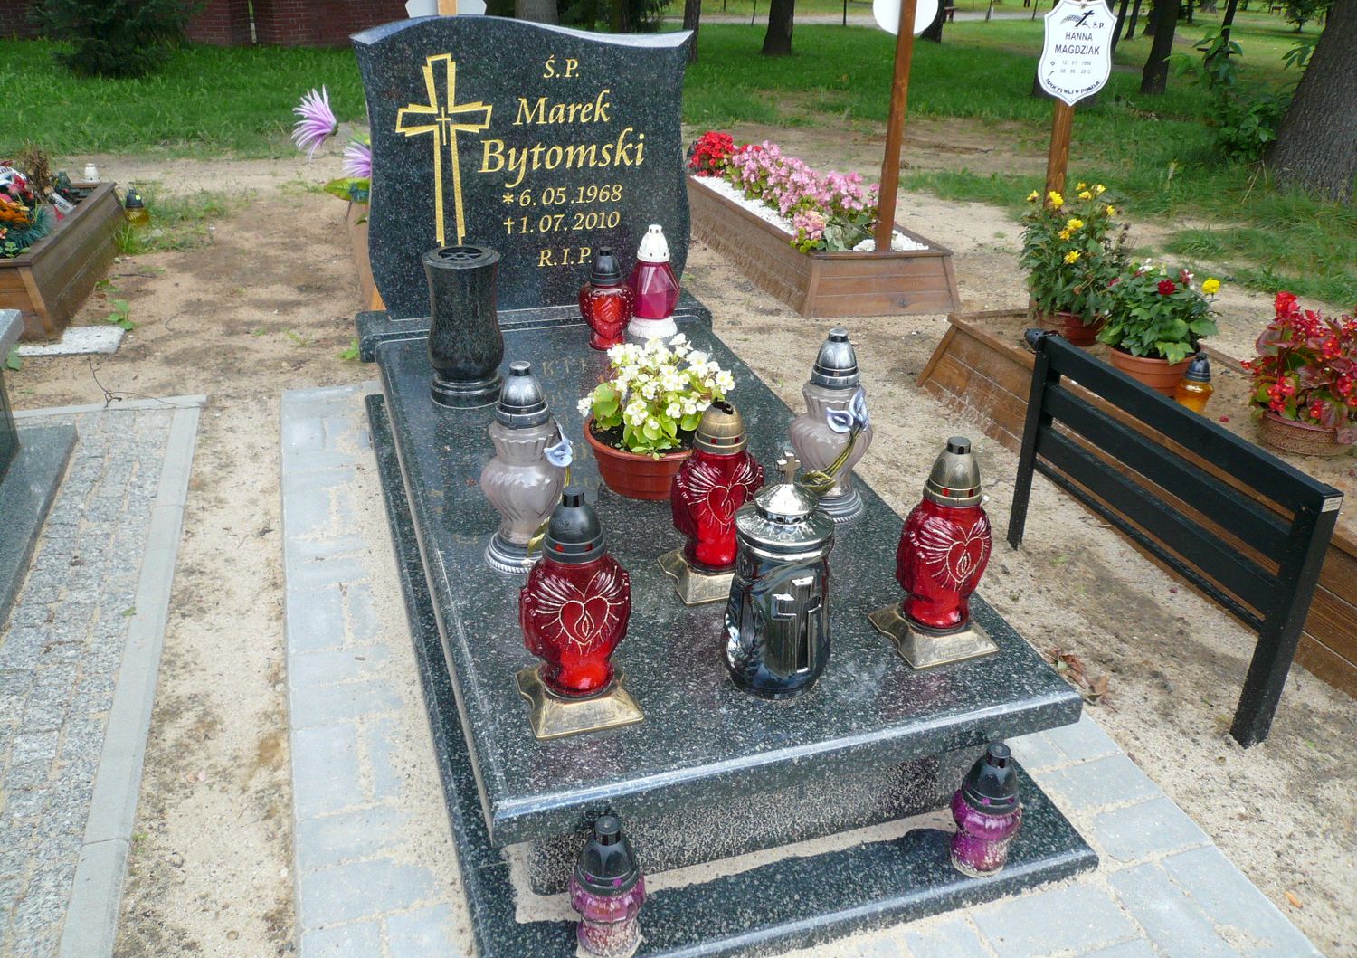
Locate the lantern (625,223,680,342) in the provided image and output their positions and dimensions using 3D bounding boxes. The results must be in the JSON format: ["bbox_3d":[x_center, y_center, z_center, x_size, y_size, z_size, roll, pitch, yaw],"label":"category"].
[{"bbox_3d":[-0.057,-0.479,2.641,0.130,0.265,0.120,-7,28,-17],"label":"lantern"}]

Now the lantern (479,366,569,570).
[{"bbox_3d":[-0.246,-0.023,1.710,0.138,0.327,0.136,2,27,-1],"label":"lantern"}]

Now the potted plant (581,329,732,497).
[{"bbox_3d":[-0.040,-0.112,1.984,0.275,0.250,0.265,2,27,-1],"label":"potted plant"}]

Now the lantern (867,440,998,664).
[{"bbox_3d":[0.383,0.089,1.553,0.146,0.313,0.146,-8,29,-20],"label":"lantern"}]

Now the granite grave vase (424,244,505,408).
[{"bbox_3d":[-0.452,-0.317,2.302,0.160,0.300,0.160,-7,28,-17],"label":"granite grave vase"}]

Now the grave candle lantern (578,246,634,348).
[{"bbox_3d":[-0.167,-0.431,2.579,0.137,0.229,0.105,-3,27,-11],"label":"grave candle lantern"}]

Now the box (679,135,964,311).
[{"bbox_3d":[0.451,-1.053,4.348,0.560,0.320,1.580,-6,28,-15],"label":"box"}]

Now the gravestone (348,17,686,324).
[{"bbox_3d":[-0.345,-0.744,2.644,0.800,0.678,0.075,-7,28,-17],"label":"gravestone"}]

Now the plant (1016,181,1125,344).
[{"bbox_3d":[1.092,-0.580,2.971,0.290,0.409,0.280,11,28,17],"label":"plant"}]

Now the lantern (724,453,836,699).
[{"bbox_3d":[0.143,0.120,1.447,0.147,0.337,0.145,2,27,-1],"label":"lantern"}]

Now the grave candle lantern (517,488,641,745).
[{"bbox_3d":[-0.127,0.147,1.382,0.142,0.315,0.138,-7,28,-17],"label":"grave candle lantern"}]

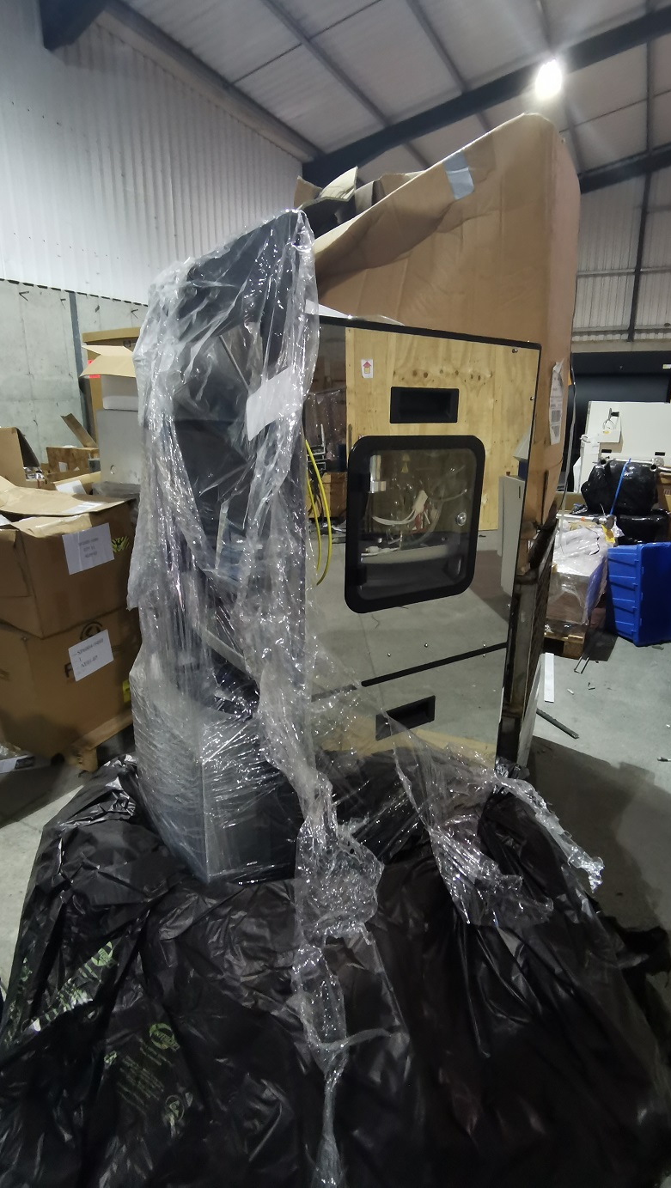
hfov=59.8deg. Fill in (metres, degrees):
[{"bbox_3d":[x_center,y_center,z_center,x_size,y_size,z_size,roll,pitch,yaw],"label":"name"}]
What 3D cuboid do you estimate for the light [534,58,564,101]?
[{"bbox_3d":[3.362,-8.124,9.210,0.420,0.380,0.420,9,20,26],"label":"light"}]

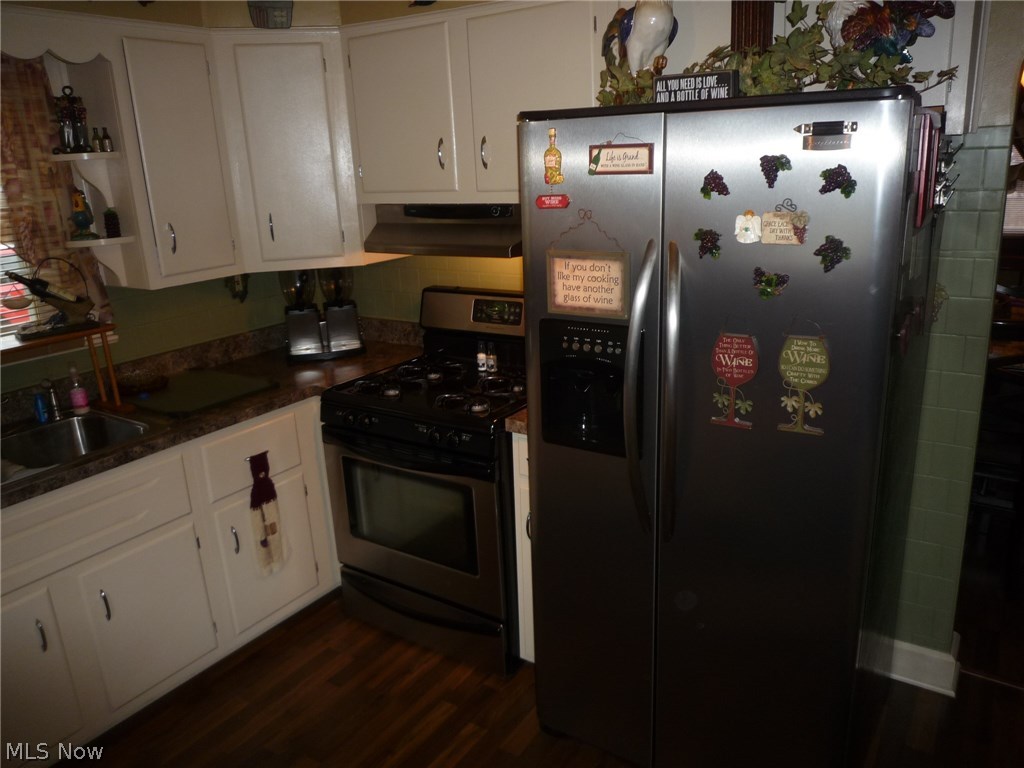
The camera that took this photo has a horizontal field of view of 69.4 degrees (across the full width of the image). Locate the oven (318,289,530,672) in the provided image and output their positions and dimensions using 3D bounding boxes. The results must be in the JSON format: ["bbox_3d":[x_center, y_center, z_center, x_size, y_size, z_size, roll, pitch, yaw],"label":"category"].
[{"bbox_3d":[-0.193,0.299,2.779,0.757,1.184,0.710,8,20,32],"label":"oven"}]

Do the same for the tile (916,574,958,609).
[{"bbox_3d":[1.310,0.647,2.277,0.108,0.108,0.008,8,20,32],"label":"tile"}]

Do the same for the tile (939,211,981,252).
[{"bbox_3d":[1.196,-0.411,1.997,0.105,0.104,0.010,8,20,33],"label":"tile"}]

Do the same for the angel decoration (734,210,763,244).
[{"bbox_3d":[0.494,-0.327,1.545,0.049,0.066,0.015,8,20,32],"label":"angel decoration"}]

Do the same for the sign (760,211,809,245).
[{"bbox_3d":[0.544,-0.310,1.471,0.093,0.067,0.012,7,19,30],"label":"sign"}]

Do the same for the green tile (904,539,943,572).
[{"bbox_3d":[1.285,0.543,2.305,0.108,0.108,0.009,8,19,33],"label":"green tile"}]

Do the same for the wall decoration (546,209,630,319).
[{"bbox_3d":[0.183,-0.288,1.768,0.212,0.253,0.014,8,20,32],"label":"wall decoration"}]

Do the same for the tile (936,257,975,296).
[{"bbox_3d":[1.204,-0.293,2.031,0.108,0.108,0.008,8,20,32],"label":"tile"}]

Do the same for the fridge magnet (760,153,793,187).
[{"bbox_3d":[0.532,-0.430,1.491,0.062,0.065,0.015,6,18,27],"label":"fridge magnet"}]

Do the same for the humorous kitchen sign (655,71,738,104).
[{"bbox_3d":[0.405,-0.647,1.632,0.177,0.063,0.044,8,19,33],"label":"humorous kitchen sign"}]

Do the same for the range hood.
[{"bbox_3d":[-0.152,-0.569,2.634,0.757,0.155,0.470,8,20,32],"label":"range hood"}]

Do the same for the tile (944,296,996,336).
[{"bbox_3d":[1.285,-0.186,2.073,0.110,0.108,0.009,8,19,33],"label":"tile"}]

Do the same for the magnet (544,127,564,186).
[{"bbox_3d":[0.097,-0.523,1.701,0.049,0.125,0.012,6,18,27],"label":"magnet"}]

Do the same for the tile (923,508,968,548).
[{"bbox_3d":[1.318,0.444,2.251,0.109,0.108,0.009,8,19,33],"label":"tile"}]

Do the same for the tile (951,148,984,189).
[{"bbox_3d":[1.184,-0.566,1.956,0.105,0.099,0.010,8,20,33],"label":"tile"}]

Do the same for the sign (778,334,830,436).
[{"bbox_3d":[0.622,0.006,1.582,0.104,0.223,0.012,6,18,27],"label":"sign"}]

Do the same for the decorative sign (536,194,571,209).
[{"bbox_3d":[0.099,-0.438,1.779,0.089,0.032,0.006,8,20,32],"label":"decorative sign"}]

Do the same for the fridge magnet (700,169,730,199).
[{"bbox_3d":[0.428,-0.419,1.551,0.061,0.058,0.015,6,18,27],"label":"fridge magnet"}]

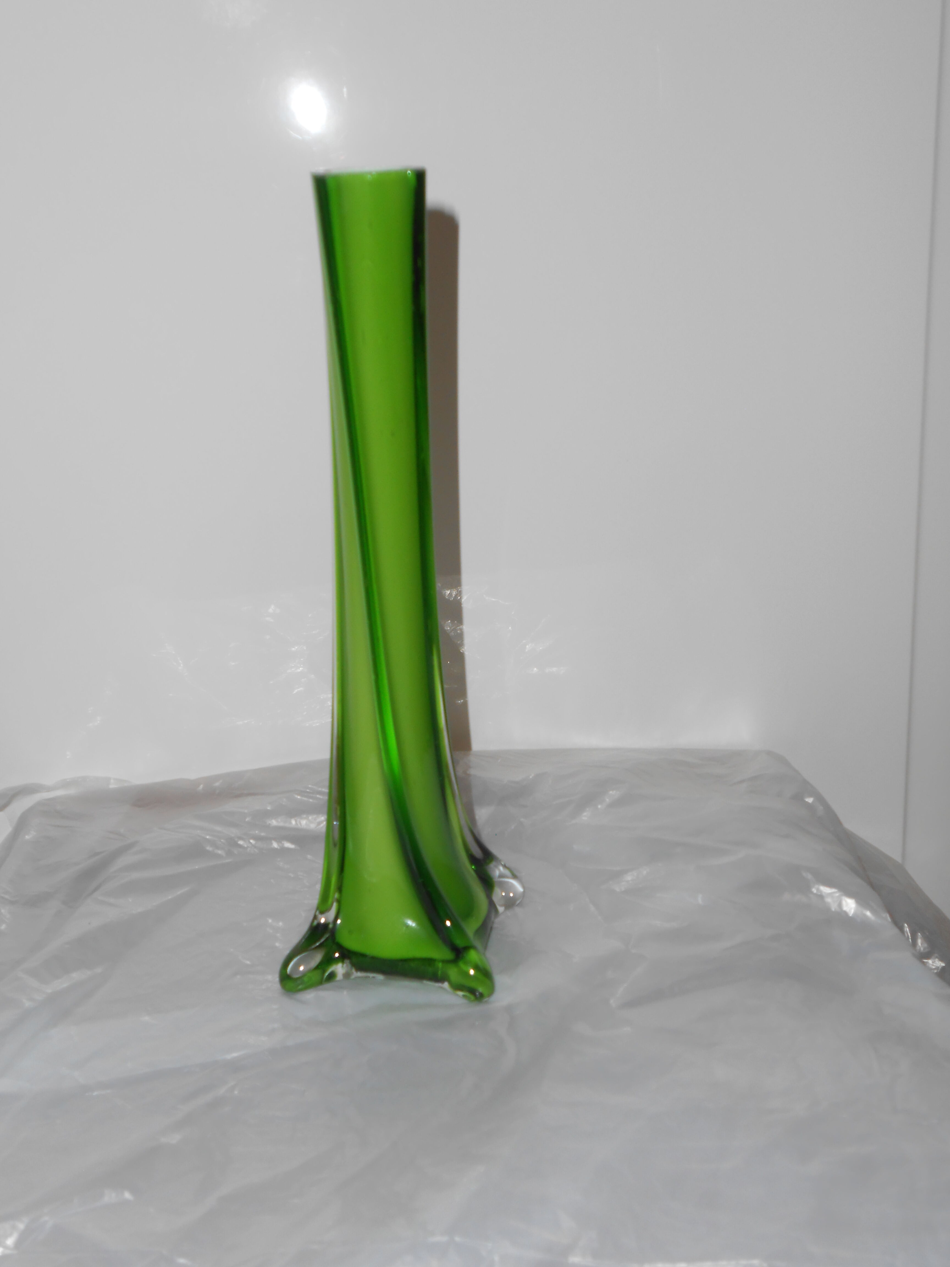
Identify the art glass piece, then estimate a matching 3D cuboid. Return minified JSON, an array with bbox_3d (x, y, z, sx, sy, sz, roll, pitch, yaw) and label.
[{"bbox_3d":[-0.026,-0.011,0.411,0.062,0.238,0.060,1,18,9],"label":"art glass piece"}]

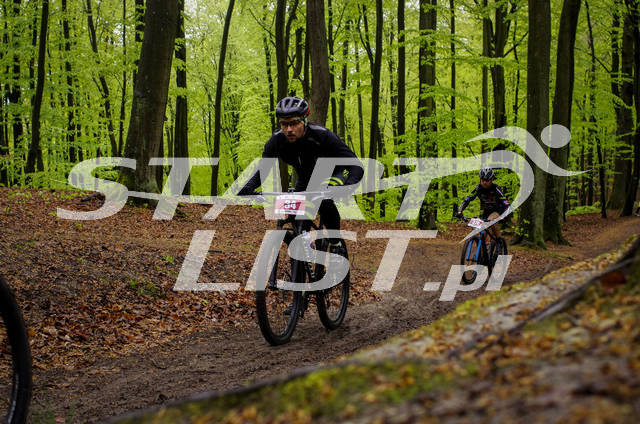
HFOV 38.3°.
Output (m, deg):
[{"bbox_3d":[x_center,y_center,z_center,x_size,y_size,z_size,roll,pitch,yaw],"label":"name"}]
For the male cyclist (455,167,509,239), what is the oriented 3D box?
[{"bbox_3d":[2.520,0.130,14.150,0.750,1.560,0.870,1,-1,28],"label":"male cyclist"}]

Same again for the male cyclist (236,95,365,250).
[{"bbox_3d":[-0.030,-0.040,6.500,0.760,1.480,0.920,1,-1,18],"label":"male cyclist"}]

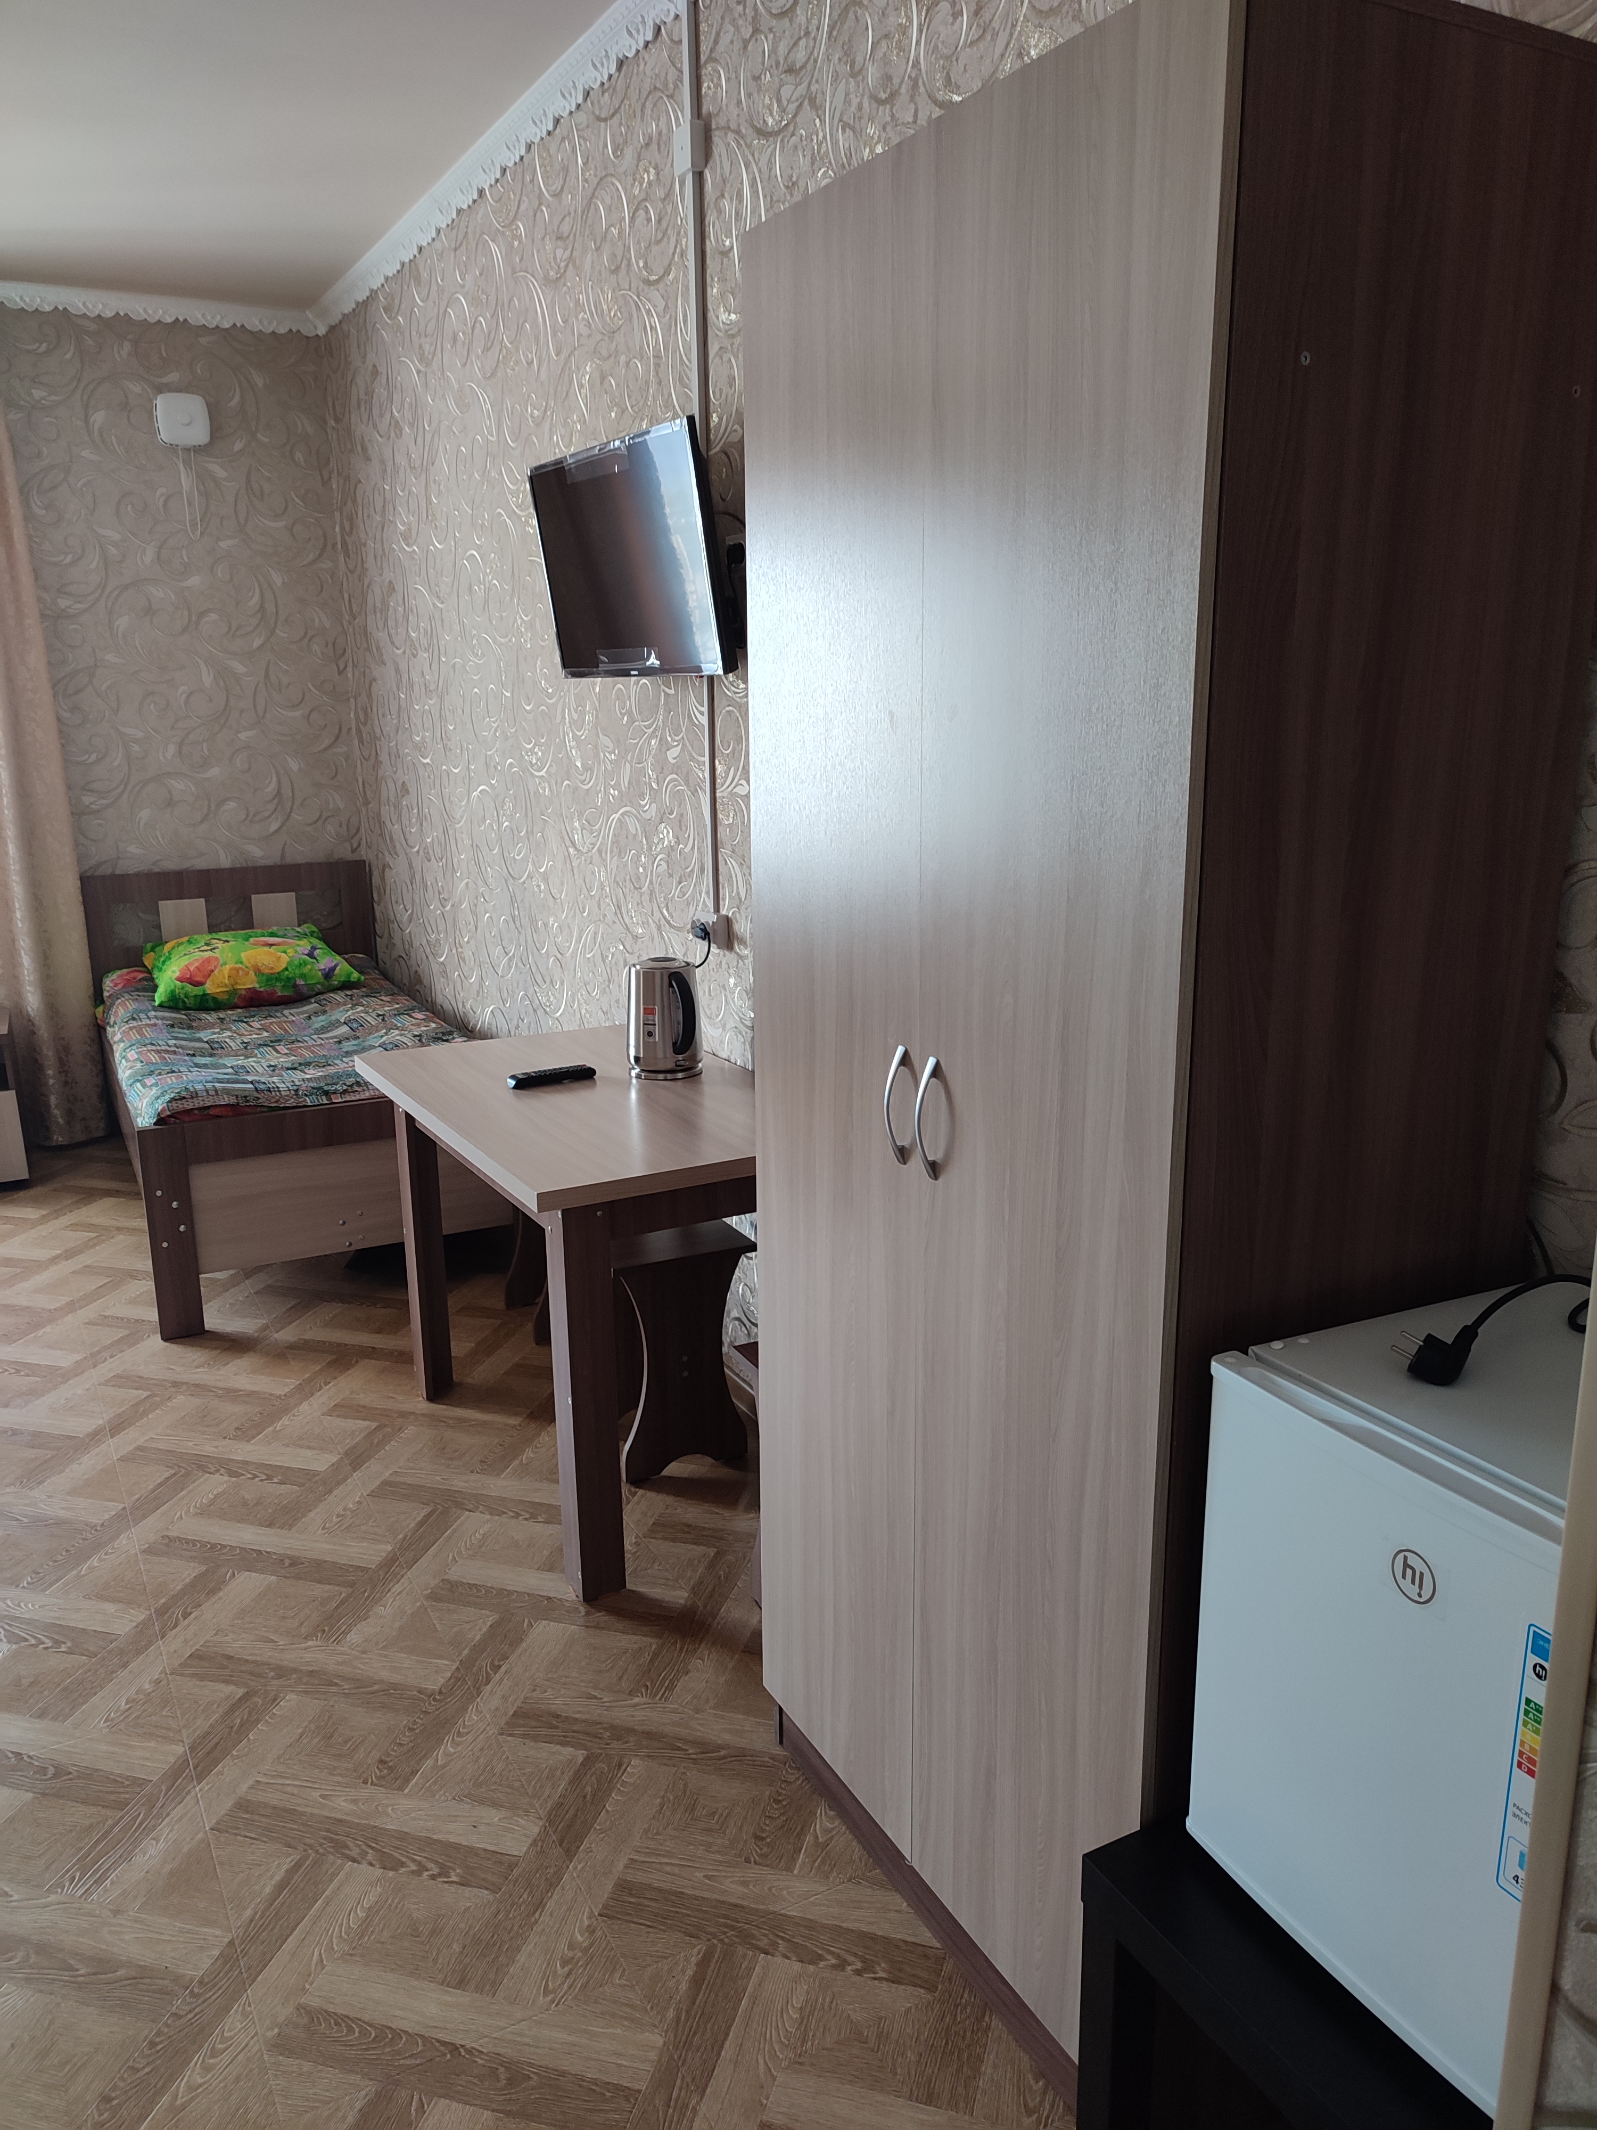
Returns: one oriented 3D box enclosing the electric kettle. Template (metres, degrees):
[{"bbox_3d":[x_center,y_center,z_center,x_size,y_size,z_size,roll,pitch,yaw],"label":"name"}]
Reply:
[{"bbox_3d":[-0.265,-0.094,3.087,0.155,0.232,0.205,-6,14,-24],"label":"electric kettle"}]

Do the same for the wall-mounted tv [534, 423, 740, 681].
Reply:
[{"bbox_3d":[-0.327,-0.984,3.011,0.055,0.430,0.730,-17,20,-27],"label":"wall-mounted tv"}]

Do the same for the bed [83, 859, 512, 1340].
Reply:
[{"bbox_3d":[-1.587,-0.043,4.722,0.950,0.936,2.040,-7,15,-26],"label":"bed"}]

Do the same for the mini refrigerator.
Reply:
[{"bbox_3d":[0.656,0.500,1.273,0.450,0.470,0.440,-7,15,-27],"label":"mini refrigerator"}]

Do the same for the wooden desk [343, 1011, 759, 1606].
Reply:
[{"bbox_3d":[-0.383,0.424,3.063,0.651,0.763,1.095,-8,15,-29],"label":"wooden desk"}]

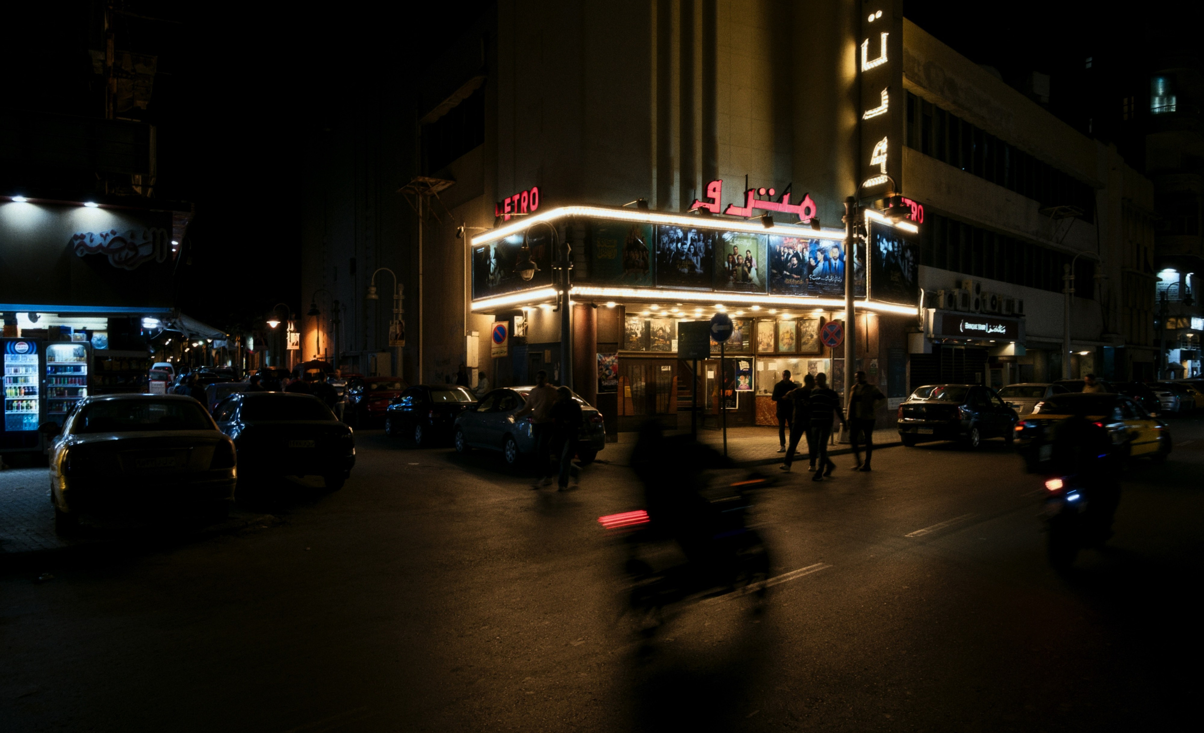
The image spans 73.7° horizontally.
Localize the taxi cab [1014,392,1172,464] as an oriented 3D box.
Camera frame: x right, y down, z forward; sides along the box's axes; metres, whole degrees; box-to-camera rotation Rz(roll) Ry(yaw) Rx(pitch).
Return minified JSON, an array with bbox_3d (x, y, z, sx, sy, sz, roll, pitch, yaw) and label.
[{"bbox_3d":[9.420,1.186,15.270,4.330,1.420,1.700,0,0,-44],"label":"taxi cab"}]

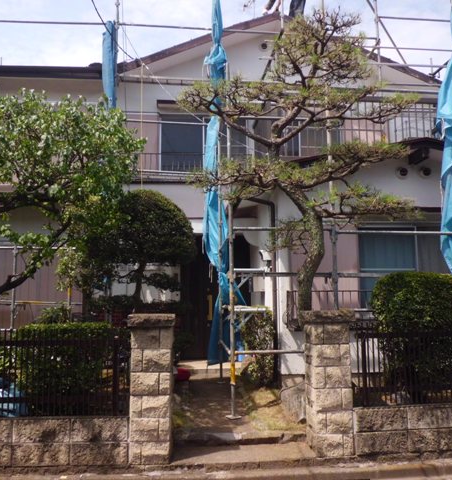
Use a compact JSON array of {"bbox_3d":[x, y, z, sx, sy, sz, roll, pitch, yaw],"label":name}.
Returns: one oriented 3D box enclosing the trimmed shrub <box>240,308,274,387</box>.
[{"bbox_3d":[0.402,1.378,6.129,0.440,1.000,0.450,0,-7,-6],"label":"trimmed shrub"}]

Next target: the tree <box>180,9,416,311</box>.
[{"bbox_3d":[0.774,-0.467,5.593,2.400,4.630,2.100,0,-7,-6],"label":"tree"}]

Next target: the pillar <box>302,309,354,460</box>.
[{"bbox_3d":[0.946,1.315,4.504,0.400,1.290,0.400,0,-7,-6],"label":"pillar"}]

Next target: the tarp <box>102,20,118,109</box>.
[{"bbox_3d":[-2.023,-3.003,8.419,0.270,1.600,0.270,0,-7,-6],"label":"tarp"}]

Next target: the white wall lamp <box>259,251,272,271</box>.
[{"bbox_3d":[0.527,0.273,6.412,0.200,0.260,0.140,3,-8,-30],"label":"white wall lamp"}]

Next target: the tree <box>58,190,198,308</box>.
[{"bbox_3d":[-1.280,0.598,6.578,1.650,2.610,1.600,0,-7,-6],"label":"tree"}]

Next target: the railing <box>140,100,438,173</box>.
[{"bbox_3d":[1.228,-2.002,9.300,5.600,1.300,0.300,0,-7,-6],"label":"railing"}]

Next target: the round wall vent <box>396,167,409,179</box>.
[{"bbox_3d":[2.627,-1.008,7.105,0.170,0.170,0.080,0,-7,-6],"label":"round wall vent"}]

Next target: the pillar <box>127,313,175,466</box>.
[{"bbox_3d":[-0.684,1.306,4.352,0.400,1.280,0.400,0,-7,-6],"label":"pillar"}]

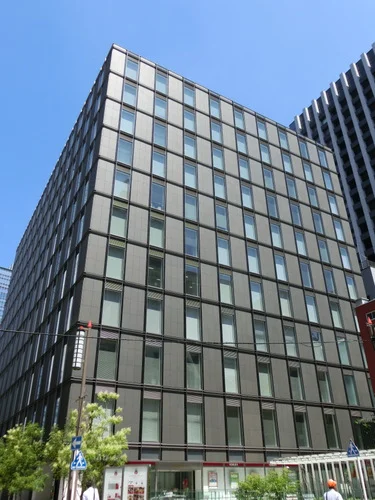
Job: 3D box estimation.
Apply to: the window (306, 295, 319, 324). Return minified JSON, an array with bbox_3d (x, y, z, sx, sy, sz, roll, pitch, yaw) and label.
[{"bbox_3d":[12.563,6.033,42.305,1.382,2.800,0.150,15,-33,-26],"label":"window"}]

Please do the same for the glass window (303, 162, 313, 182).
[{"bbox_3d":[15.643,-9.833,53.806,1.280,2.860,0.150,15,-33,-26],"label":"glass window"}]

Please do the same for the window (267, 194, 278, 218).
[{"bbox_3d":[9.663,-4.970,47.533,1.300,2.850,0.150,15,-33,-26],"label":"window"}]

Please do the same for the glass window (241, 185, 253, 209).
[{"bbox_3d":[6.579,-5.946,46.467,1.380,2.800,0.180,15,-33,-26],"label":"glass window"}]

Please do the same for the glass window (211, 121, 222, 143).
[{"bbox_3d":[3.287,-12.996,46.971,1.382,2.800,0.150,15,-33,-26],"label":"glass window"}]

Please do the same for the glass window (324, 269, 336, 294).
[{"bbox_3d":[15.894,3.610,46.986,1.320,2.900,0.150,15,-33,-26],"label":"glass window"}]

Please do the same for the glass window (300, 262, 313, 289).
[{"bbox_3d":[12.837,2.757,45.261,1.370,2.850,0.150,15,-33,-26],"label":"glass window"}]

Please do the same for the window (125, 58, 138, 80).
[{"bbox_3d":[-5.909,-19.186,44.798,1.280,2.860,0.150,15,-33,-26],"label":"window"}]

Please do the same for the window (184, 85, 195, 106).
[{"bbox_3d":[0.226,-17.819,48.418,1.300,2.850,0.150,15,-33,-26],"label":"window"}]

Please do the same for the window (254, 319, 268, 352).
[{"bbox_3d":[6.659,7.839,38.379,1.320,2.900,0.150,15,-33,-26],"label":"window"}]

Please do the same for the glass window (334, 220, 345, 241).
[{"bbox_3d":[18.505,-2.211,50.969,1.382,2.800,0.150,15,-33,-26],"label":"glass window"}]

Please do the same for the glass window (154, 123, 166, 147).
[{"bbox_3d":[-2.820,-11.687,42.913,1.370,2.850,0.150,15,-33,-26],"label":"glass window"}]

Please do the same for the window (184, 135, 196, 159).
[{"bbox_3d":[0.243,-10.809,44.602,1.320,2.900,0.150,15,-33,-26],"label":"window"}]

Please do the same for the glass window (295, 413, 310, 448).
[{"bbox_3d":[9.989,15.624,36.562,1.400,2.800,0.180,15,-33,-26],"label":"glass window"}]

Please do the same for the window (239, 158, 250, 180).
[{"bbox_3d":[6.455,-9.094,47.814,1.320,2.900,0.150,15,-33,-26],"label":"window"}]

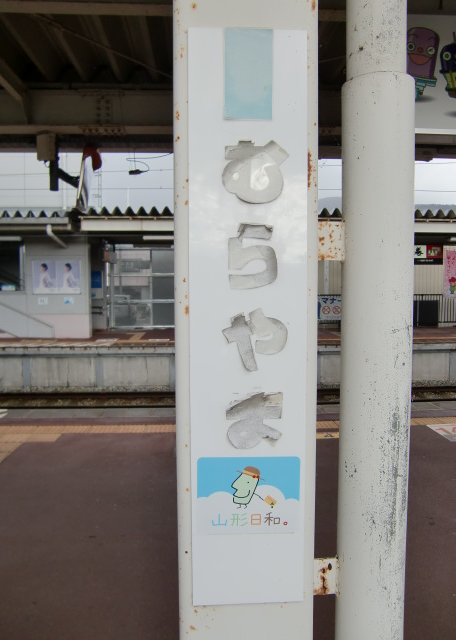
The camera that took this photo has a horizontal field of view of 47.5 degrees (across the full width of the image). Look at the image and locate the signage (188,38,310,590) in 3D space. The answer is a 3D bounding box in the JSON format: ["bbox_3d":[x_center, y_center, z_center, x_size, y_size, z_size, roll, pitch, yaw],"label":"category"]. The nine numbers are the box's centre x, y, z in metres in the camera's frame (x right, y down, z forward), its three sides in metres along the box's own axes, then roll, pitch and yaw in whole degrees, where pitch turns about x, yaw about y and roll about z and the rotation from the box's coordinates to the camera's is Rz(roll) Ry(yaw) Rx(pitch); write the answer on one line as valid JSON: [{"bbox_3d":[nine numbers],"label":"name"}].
[{"bbox_3d":[0.036,0.010,0.904,0.200,1.000,0.012,0,3,-4],"label":"signage"}]

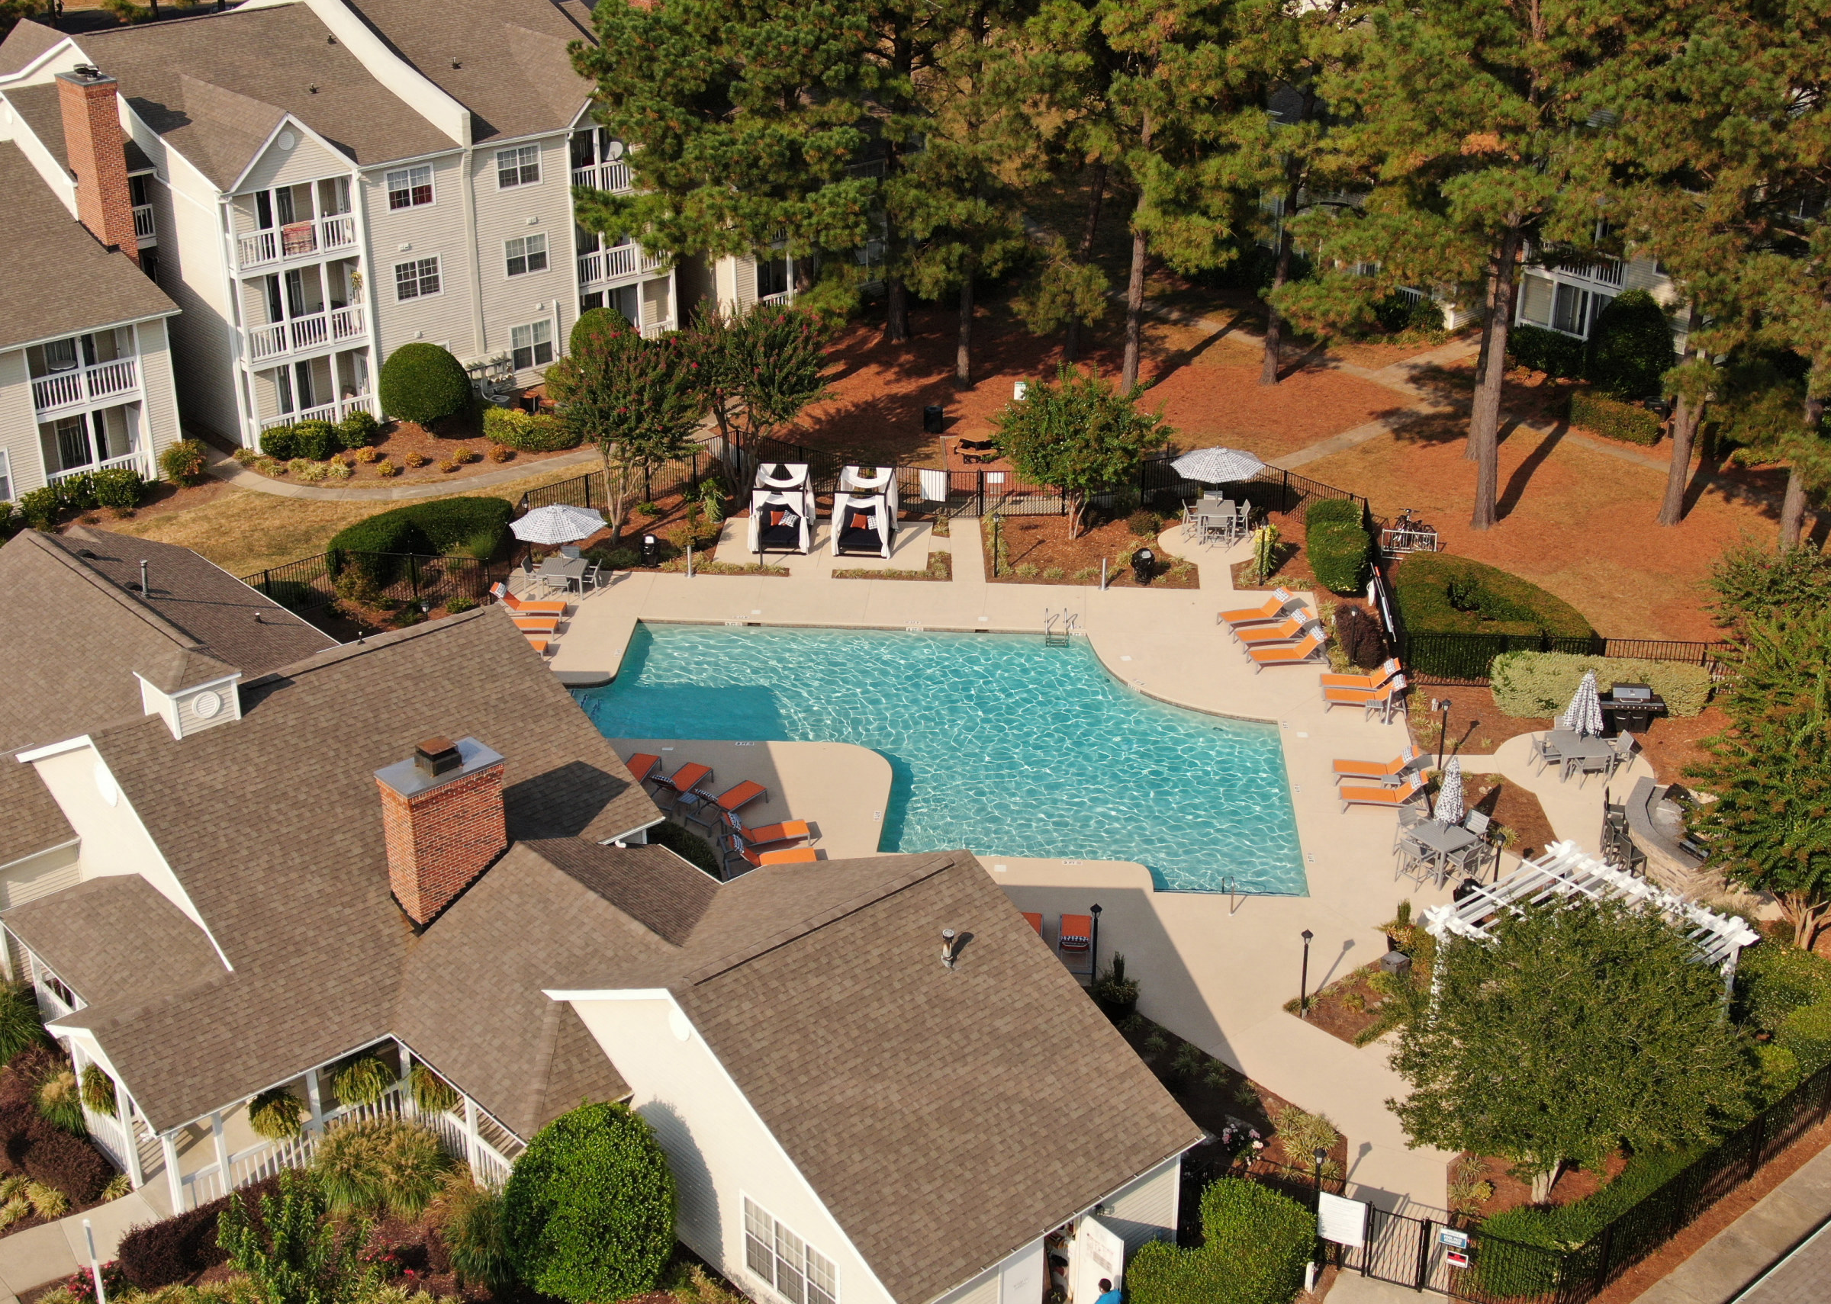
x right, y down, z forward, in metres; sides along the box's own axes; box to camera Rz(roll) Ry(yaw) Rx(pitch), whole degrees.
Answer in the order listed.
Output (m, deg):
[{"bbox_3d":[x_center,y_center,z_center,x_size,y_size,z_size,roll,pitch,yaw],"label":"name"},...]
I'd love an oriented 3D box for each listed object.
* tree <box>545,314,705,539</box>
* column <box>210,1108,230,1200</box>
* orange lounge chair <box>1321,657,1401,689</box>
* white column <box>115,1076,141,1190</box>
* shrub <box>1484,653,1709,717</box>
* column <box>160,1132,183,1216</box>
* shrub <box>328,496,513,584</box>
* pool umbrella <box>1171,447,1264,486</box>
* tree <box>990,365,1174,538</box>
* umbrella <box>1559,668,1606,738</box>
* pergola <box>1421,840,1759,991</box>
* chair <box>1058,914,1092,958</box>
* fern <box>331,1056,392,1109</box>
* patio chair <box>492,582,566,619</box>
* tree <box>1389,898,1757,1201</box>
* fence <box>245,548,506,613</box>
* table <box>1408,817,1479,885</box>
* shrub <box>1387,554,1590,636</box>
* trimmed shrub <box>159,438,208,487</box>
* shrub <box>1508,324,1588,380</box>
[{"bbox_3d":[-8.452,-6.399,71.319,4.600,6.700,4.500,0,23,0],"label":"tree"},{"bbox_3d":[-12.007,8.525,41.972,0.190,2.450,0.190,-20,30,-38],"label":"column"},{"bbox_3d":[11.401,0.684,62.333,1.970,0.900,0.690,2,26,4],"label":"orange lounge chair"},{"bbox_3d":[-14.170,8.706,43.912,0.160,2.350,0.160,-21,33,-37],"label":"white column"},{"bbox_3d":[17.207,0.766,61.043,5.400,1.220,1.450,1,23,4],"label":"shrub"},{"bbox_3d":[-12.940,9.306,42.659,0.160,2.350,0.160,-21,33,-37],"label":"column"},{"bbox_3d":[-14.120,-3.229,69.863,4.800,1.450,3.600,2,26,4],"label":"shrub"},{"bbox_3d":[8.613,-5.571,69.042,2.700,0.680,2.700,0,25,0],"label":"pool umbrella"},{"bbox_3d":[4.784,-5.688,71.311,5.300,5.200,5.200,0,23,0],"label":"tree"},{"bbox_3d":[15.786,1.604,57.440,0.850,2.560,0.850,-2,23,-5],"label":"umbrella"},{"bbox_3d":[12.792,6.153,46.553,4.800,2.750,4.800,-20,32,-36],"label":"pergola"},{"bbox_3d":[3.277,5.876,49.425,0.660,0.820,1.970,2,25,4],"label":"chair"},{"bbox_3d":[-9.943,7.685,43.644,1.000,0.920,1.000,0,23,0],"label":"fern"},{"bbox_3d":[-10.564,-1.349,66.577,1.970,0.900,0.690,2,26,4],"label":"patio chair"},{"bbox_3d":[10.918,7.114,41.199,6.000,5.300,5.900,0,23,0],"label":"tree"},{"bbox_3d":[-15.216,-1.838,67.484,6.700,1.450,1.600,-6,24,-12],"label":"fence"},{"bbox_3d":[11.476,4.413,53.012,1.060,0.950,1.060,-15,27,-31],"label":"table"},{"bbox_3d":[14.620,-0.918,63.177,4.900,1.450,5.100,1,25,3],"label":"shrub"},{"bbox_3d":[-21.747,-5.557,72.252,1.450,1.400,1.450,0,25,0],"label":"trimmed shrub"},{"bbox_3d":[22.862,-10.897,87.996,1.400,1.350,3.300,-18,29,-35],"label":"shrub"}]

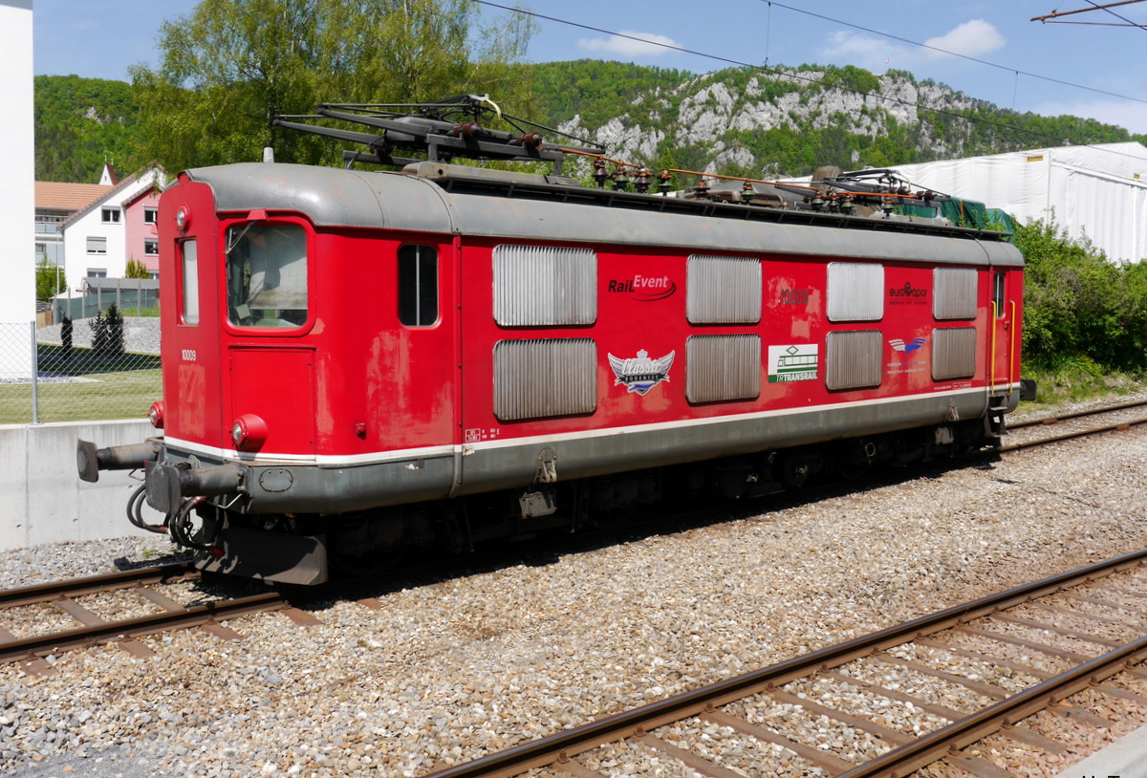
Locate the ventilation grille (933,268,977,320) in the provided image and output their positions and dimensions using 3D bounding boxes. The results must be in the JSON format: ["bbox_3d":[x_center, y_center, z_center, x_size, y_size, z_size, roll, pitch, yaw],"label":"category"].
[{"bbox_3d":[5.332,-1.330,14.840,1.267,0.718,0.060,-4,6,-43],"label":"ventilation grille"}]

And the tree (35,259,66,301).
[{"bbox_3d":[-39.773,-8.113,80.000,3.000,3.900,3.000,-3,6,-34],"label":"tree"}]

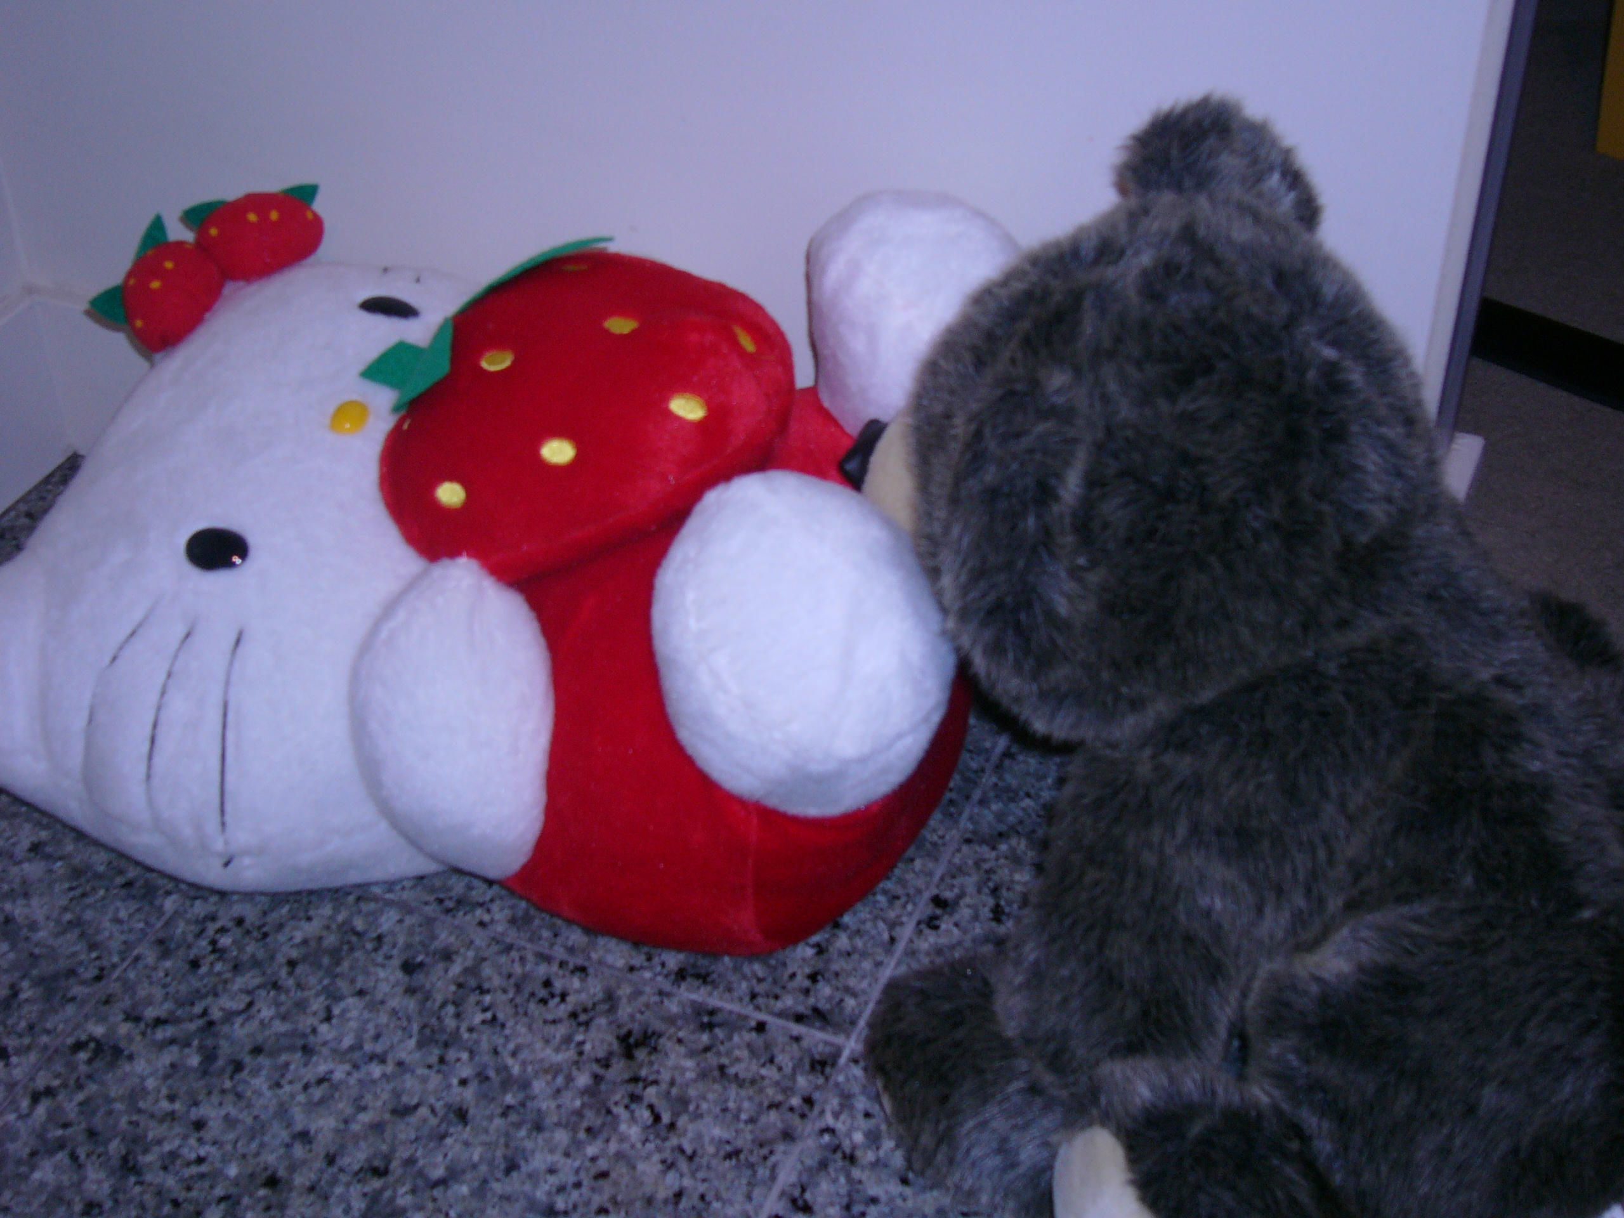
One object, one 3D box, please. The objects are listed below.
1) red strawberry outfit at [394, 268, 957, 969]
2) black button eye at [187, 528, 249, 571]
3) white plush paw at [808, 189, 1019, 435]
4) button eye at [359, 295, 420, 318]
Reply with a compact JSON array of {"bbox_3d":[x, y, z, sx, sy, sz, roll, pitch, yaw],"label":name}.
[{"bbox_3d":[-0.050,-0.007,0.887,0.250,0.245,0.245,10,49,15],"label":"red strawberry outfit"},{"bbox_3d":[-0.238,-0.024,0.845,0.029,0.009,0.020,4,68,15],"label":"black button eye"},{"bbox_3d":[0.046,-0.120,0.871,0.102,0.115,0.098,10,49,15],"label":"white plush paw"},{"bbox_3d":[-0.189,-0.135,0.942,0.029,0.009,0.020,10,34,15],"label":"button eye"}]

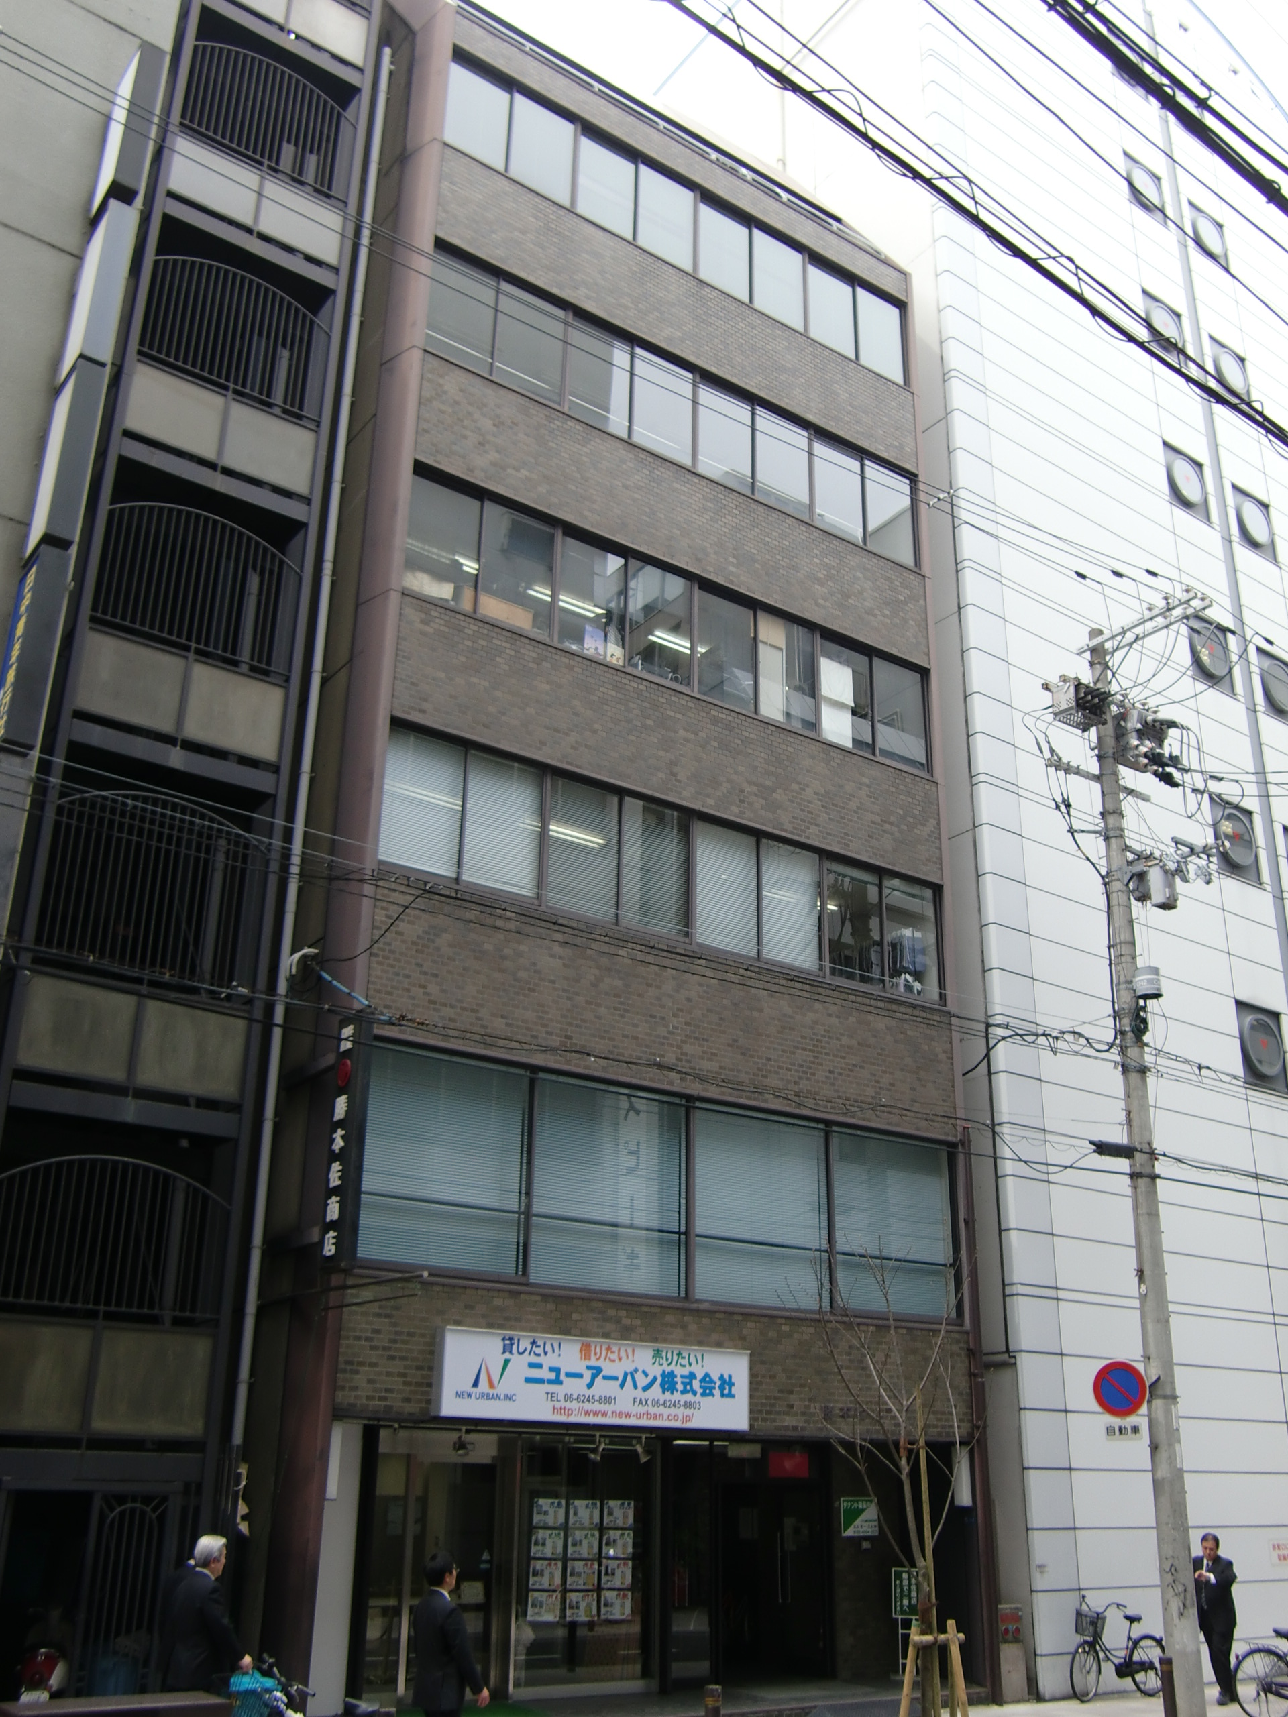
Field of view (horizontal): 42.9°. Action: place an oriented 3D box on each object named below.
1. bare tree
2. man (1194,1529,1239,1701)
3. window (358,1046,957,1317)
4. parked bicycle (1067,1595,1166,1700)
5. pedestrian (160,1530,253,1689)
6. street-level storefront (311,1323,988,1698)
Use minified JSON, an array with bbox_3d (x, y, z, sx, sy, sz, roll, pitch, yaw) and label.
[{"bbox_3d":[2.074,5.231,13.400,1.150,4.000,1.100,1,-22,0],"label":"bare tree"},{"bbox_3d":[6.364,8.458,18.250,0.500,1.710,0.380,-12,-25,30],"label":"man"},{"bbox_3d":[0.523,3.582,17.195,7.800,2.100,0.160,16,-26,-33],"label":"window"},{"bbox_3d":[5.349,8.778,18.230,1.680,1.060,0.550,17,-27,-34],"label":"parked bicycle"},{"bbox_3d":[-2.948,5.389,10.950,0.500,1.670,0.500,17,-27,-35],"label":"pedestrian"},{"bbox_3d":[0.388,6.493,16.104,7.800,3.550,0.700,16,-26,-33],"label":"street-level storefront"}]

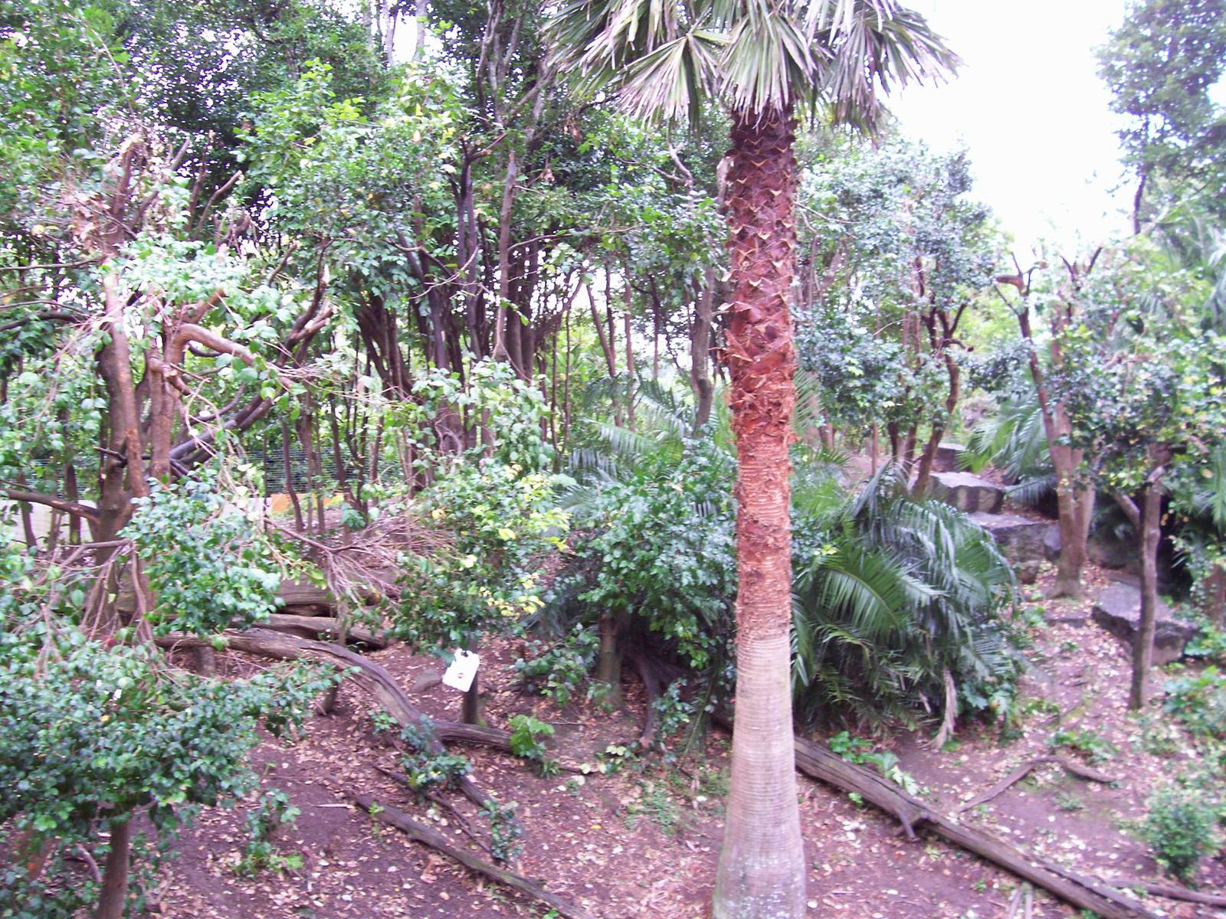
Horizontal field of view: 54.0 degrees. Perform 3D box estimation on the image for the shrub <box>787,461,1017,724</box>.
[{"bbox_3d":[2.358,1.111,9.800,2.000,2.100,1.700,0,4,0],"label":"shrub"}]

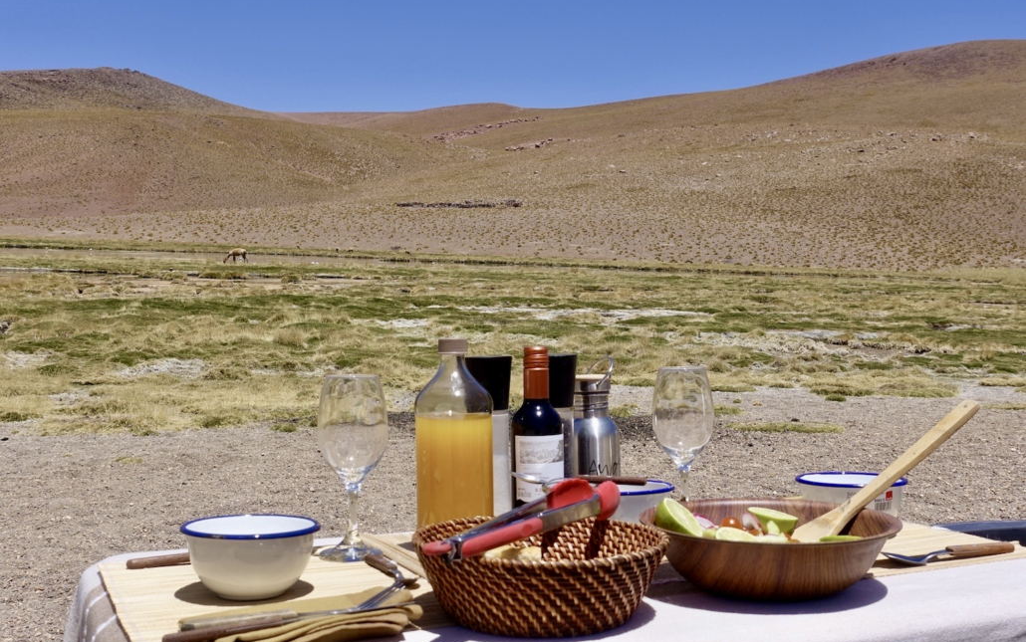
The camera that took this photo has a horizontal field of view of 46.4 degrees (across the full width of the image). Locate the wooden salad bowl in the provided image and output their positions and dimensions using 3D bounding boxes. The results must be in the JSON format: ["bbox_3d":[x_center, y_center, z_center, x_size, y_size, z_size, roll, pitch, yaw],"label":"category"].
[{"bbox_3d":[0.256,0.233,1.200,0.257,0.070,0.257,0,0,12],"label":"wooden salad bowl"}]

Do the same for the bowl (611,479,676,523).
[{"bbox_3d":[0.127,0.234,1.445,0.137,0.067,0.137,0,0,5],"label":"bowl"}]

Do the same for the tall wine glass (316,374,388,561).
[{"bbox_3d":[-0.185,0.168,1.370,0.079,0.205,0.079,0,0,-8],"label":"tall wine glass"}]

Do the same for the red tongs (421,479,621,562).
[{"bbox_3d":[0.004,0.186,1.093,0.065,0.042,0.275,0,2,35],"label":"red tongs"}]

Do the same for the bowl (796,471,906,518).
[{"bbox_3d":[0.421,0.233,1.490,0.137,0.067,0.137,0,0,16],"label":"bowl"}]

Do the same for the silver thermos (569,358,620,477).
[{"bbox_3d":[0.102,0.159,1.540,0.071,0.218,0.071,0,0,4],"label":"silver thermos"}]

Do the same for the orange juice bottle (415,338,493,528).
[{"bbox_3d":[-0.070,0.145,1.409,0.091,0.249,0.091,0,0,-3],"label":"orange juice bottle"}]

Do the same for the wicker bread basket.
[{"bbox_3d":[0.026,0.234,1.090,0.233,0.073,0.233,0,0,1],"label":"wicker bread basket"}]

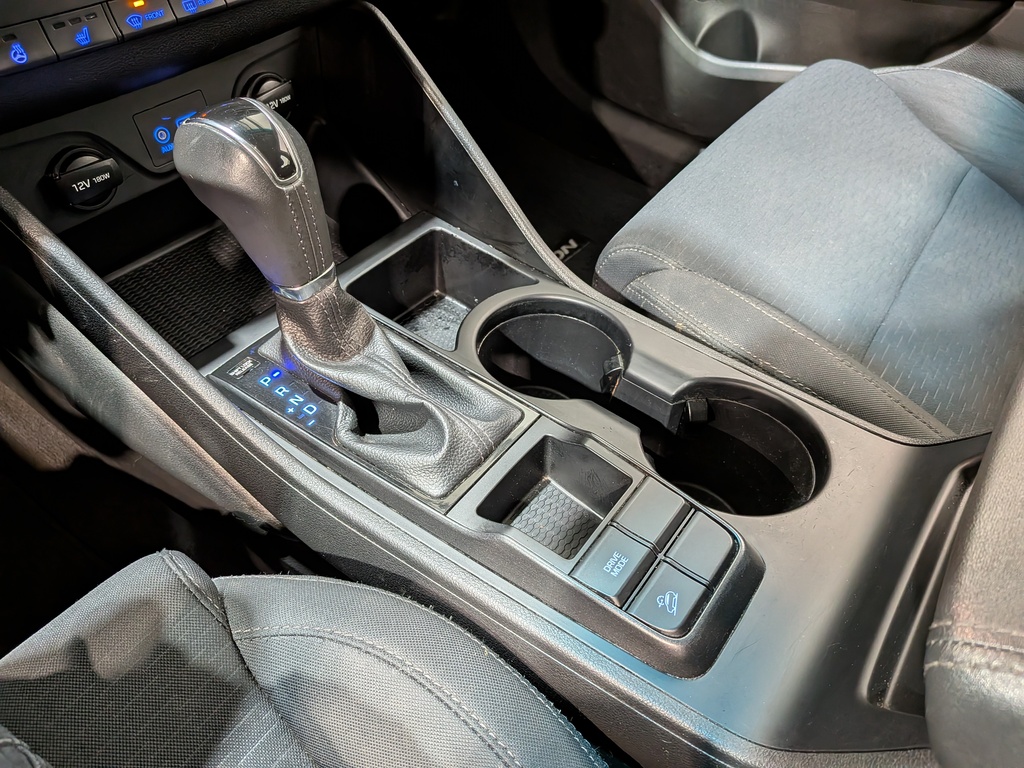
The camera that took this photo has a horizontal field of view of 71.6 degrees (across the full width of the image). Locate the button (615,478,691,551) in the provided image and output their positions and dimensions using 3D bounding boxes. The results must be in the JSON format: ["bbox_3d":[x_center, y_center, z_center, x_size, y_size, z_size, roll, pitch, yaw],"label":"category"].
[{"bbox_3d":[0.066,0.062,0.336,0.026,0.009,0.033,29,52,25],"label":"button"}]

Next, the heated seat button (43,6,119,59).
[{"bbox_3d":[-0.208,-0.170,0.342,0.010,0.018,0.033,20,47,34],"label":"heated seat button"}]

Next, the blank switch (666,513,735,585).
[{"bbox_3d":[0.087,0.074,0.324,0.024,0.009,0.032,29,52,25],"label":"blank switch"}]

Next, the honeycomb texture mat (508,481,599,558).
[{"bbox_3d":[0.022,0.074,0.362,0.044,0.003,0.050,29,52,25],"label":"honeycomb texture mat"}]

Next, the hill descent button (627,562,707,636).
[{"bbox_3d":[0.067,0.093,0.305,0.024,0.009,0.033,29,52,25],"label":"hill descent button"}]

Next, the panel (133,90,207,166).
[{"bbox_3d":[-0.210,-0.160,0.442,0.007,0.033,0.047,26,50,28],"label":"panel"}]

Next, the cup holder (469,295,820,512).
[{"bbox_3d":[0.072,0.028,0.424,0.212,0.076,0.093,29,52,25],"label":"cup holder"}]

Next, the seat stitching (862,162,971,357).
[{"bbox_3d":[0.314,-0.102,0.539,0.011,0.014,0.308,29,52,25],"label":"seat stitching"}]

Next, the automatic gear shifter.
[{"bbox_3d":[-0.088,-0.054,0.350,0.195,0.141,0.073,29,52,25],"label":"automatic gear shifter"}]

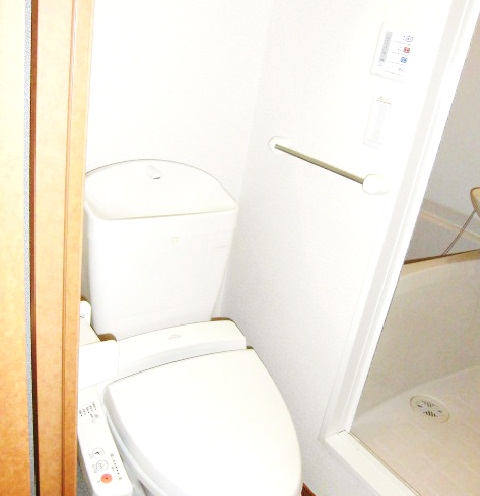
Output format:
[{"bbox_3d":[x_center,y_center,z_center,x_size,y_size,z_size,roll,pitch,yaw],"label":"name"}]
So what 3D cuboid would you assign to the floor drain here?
[{"bbox_3d":[0.697,0.593,1.766,0.145,0.015,0.145,-7,27,-35],"label":"floor drain"}]

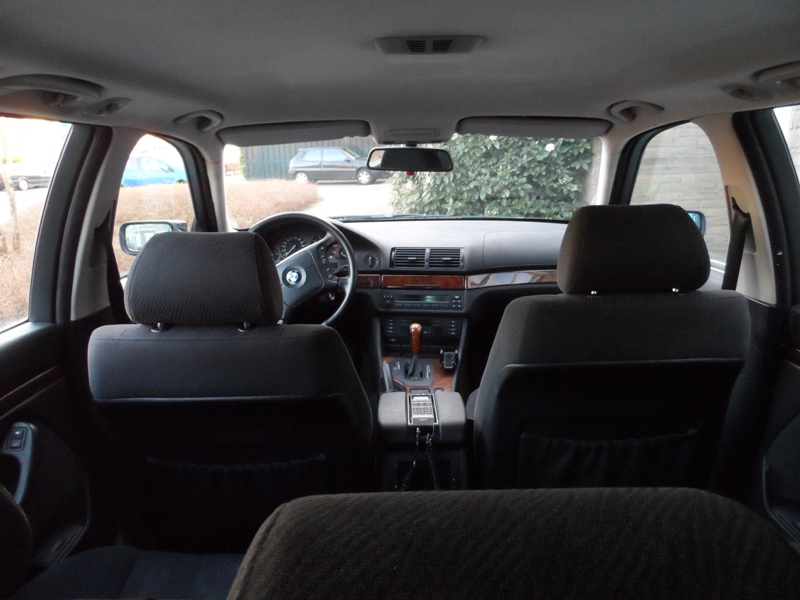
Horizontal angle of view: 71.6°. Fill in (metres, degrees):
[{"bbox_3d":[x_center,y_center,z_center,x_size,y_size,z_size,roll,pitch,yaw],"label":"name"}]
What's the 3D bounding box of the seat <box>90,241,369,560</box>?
[{"bbox_3d":[-0.317,0.247,1.366,0.530,0.920,0.820,-1,15,2],"label":"seat"}]

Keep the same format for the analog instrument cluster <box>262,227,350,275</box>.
[{"bbox_3d":[-0.337,-0.179,2.030,0.340,0.150,0.070,-1,-5,2],"label":"analog instrument cluster"}]

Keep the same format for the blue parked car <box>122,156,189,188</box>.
[{"bbox_3d":[-8.786,-4.296,19.296,3.950,1.460,1.680,-1,15,3],"label":"blue parked car"}]

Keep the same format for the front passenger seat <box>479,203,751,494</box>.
[{"bbox_3d":[0.434,0.193,1.411,0.530,0.920,0.820,-1,15,2],"label":"front passenger seat"}]

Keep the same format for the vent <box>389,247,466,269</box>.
[{"bbox_3d":[0.099,-0.149,1.975,0.260,0.085,0.060,0,0,5],"label":"vent"}]

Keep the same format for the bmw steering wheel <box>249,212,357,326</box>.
[{"bbox_3d":[-0.333,-0.086,1.810,0.390,0.390,0.110,-1,-9,2],"label":"bmw steering wheel"}]

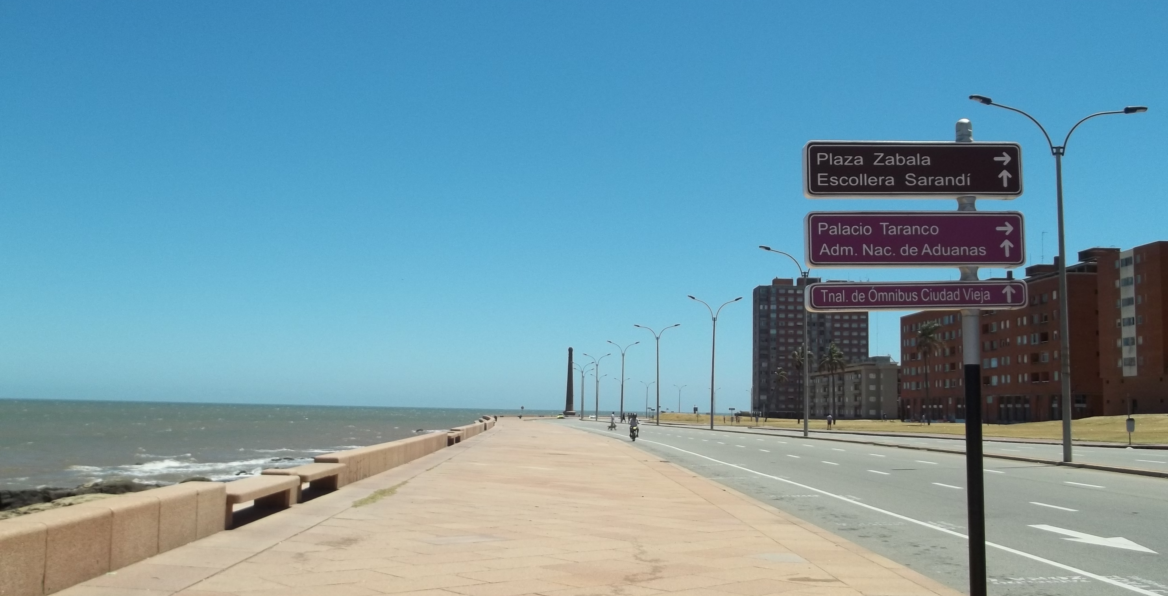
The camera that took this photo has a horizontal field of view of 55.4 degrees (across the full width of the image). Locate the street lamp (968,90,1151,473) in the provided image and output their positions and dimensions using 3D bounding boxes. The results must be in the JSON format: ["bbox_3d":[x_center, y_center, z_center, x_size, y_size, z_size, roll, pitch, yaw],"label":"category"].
[{"bbox_3d":[15.981,-0.679,37.371,5.950,12.250,0.400,2,-6,-3],"label":"street lamp"}]

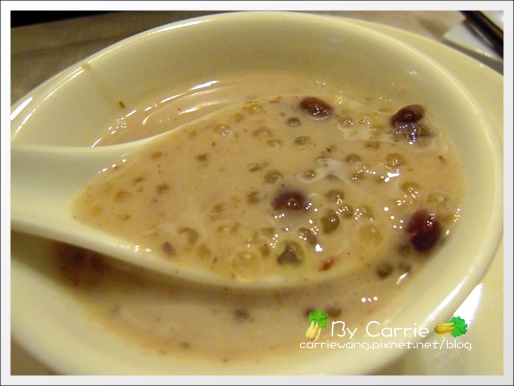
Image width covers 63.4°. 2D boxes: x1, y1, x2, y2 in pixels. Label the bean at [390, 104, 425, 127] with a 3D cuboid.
[{"bbox_3d":[0.037,-0.019,0.102,0.009,0.006,0.006,-22,51,-14],"label":"bean"}]

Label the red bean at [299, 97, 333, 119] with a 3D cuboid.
[{"bbox_3d":[0.015,-0.022,0.106,0.010,0.006,0.006,32,59,27],"label":"red bean"}]

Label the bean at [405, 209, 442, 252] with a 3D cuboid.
[{"bbox_3d":[0.032,0.007,0.080,0.007,0.006,0.009,-6,49,0],"label":"bean"}]

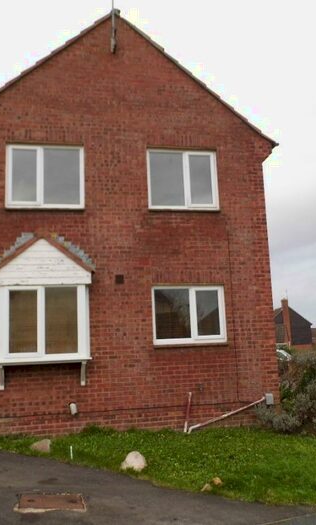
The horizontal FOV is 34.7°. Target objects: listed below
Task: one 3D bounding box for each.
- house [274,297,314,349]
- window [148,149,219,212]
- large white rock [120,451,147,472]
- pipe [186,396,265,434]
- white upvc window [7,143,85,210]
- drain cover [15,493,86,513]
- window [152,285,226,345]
[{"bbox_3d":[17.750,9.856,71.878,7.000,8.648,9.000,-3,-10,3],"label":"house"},{"bbox_3d":[0.465,-1.485,9.253,1.327,1.122,0.100,-1,-10,-11],"label":"window"},{"bbox_3d":[-0.314,2.551,6.480,0.320,0.250,0.270,0,-10,-10],"label":"large white rock"},{"bbox_3d":[1.170,2.578,8.531,1.400,0.520,0.080,0,-10,-10],"label":"pipe"},{"bbox_3d":[-1.946,-1.474,8.768,1.300,1.110,0.100,0,-10,-10],"label":"white upvc window"},{"bbox_3d":[-1.069,2.410,5.061,0.660,0.050,0.520,6,-10,-9],"label":"drain cover"},{"bbox_3d":[0.555,0.928,8.845,1.306,1.012,0.100,-1,-10,-11],"label":"window"}]

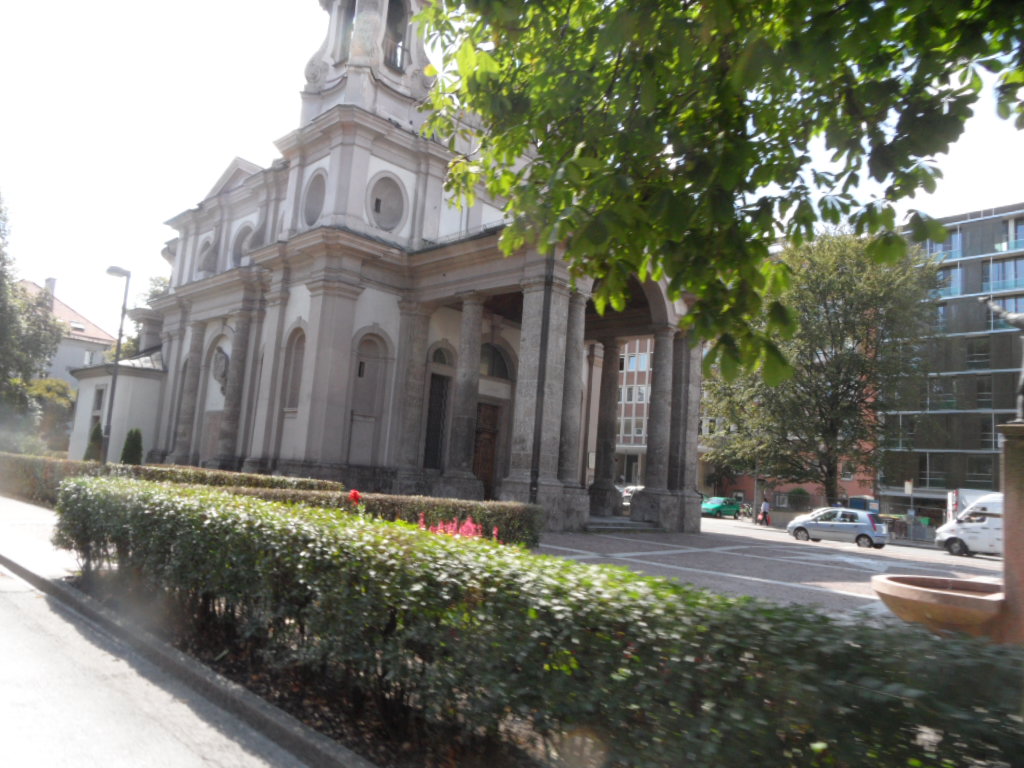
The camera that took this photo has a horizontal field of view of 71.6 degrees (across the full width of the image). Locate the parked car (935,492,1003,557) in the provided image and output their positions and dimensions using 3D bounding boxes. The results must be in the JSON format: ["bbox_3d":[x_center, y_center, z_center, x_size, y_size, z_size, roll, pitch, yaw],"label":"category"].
[{"bbox_3d":[19.704,5.528,27.514,5.600,2.580,1.950,-3,-10,45],"label":"parked car"}]

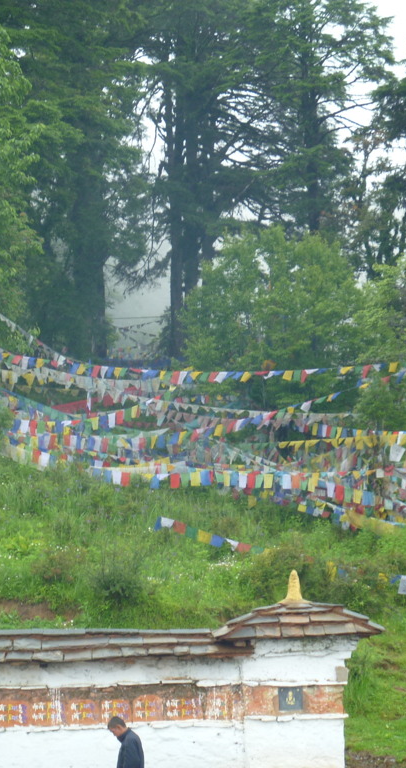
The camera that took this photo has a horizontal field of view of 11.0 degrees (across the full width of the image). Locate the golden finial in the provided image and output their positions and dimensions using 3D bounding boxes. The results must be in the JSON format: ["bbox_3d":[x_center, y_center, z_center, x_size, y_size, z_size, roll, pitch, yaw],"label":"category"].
[{"bbox_3d":[1.080,2.394,24.800,0.331,0.419,0.331,0,-4,0],"label":"golden finial"}]

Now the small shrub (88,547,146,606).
[{"bbox_3d":[-1.409,3.135,34.200,0.944,0.977,0.897,0,-4,0],"label":"small shrub"}]

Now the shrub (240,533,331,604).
[{"bbox_3d":[1.336,3.003,34.000,1.489,1.198,1.191,0,-4,0],"label":"shrub"}]

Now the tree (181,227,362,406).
[{"bbox_3d":[1.729,-1.628,53.000,4.542,4.694,4.315,0,-4,0],"label":"tree"}]

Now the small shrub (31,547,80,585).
[{"bbox_3d":[-2.472,3.042,35.200,0.804,0.637,0.724,0,-4,0],"label":"small shrub"}]

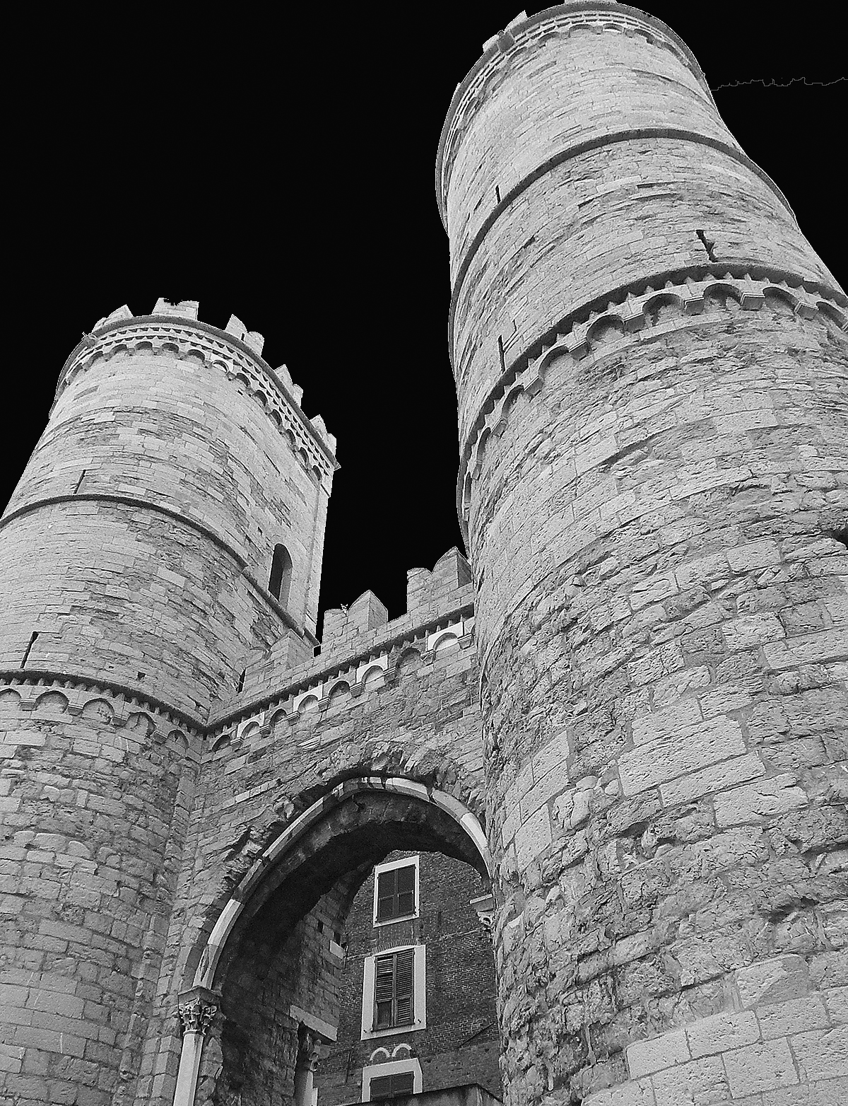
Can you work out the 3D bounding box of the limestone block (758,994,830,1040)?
[{"bbox_3d":[2.451,3.083,5.370,0.430,0.186,0.260,-22,-47,22],"label":"limestone block"}]

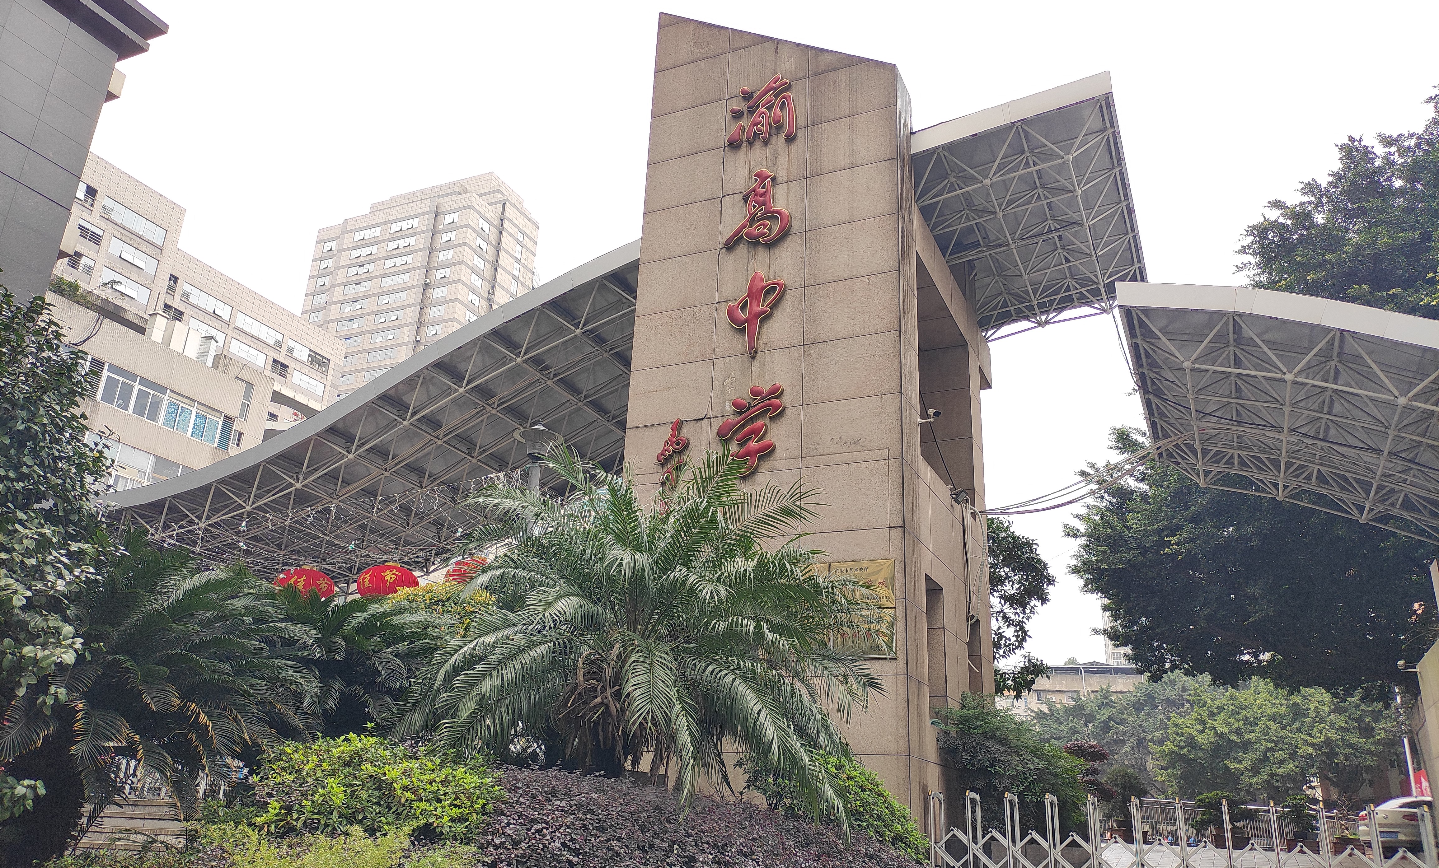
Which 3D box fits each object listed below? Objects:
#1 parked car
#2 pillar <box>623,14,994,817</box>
[{"bbox_3d":[18.787,10.234,26.871,4.650,1.470,1.800,12,-22,-24],"label":"parked car"},{"bbox_3d":[1.447,0.044,14.685,3.630,12.420,4.620,-7,-22,24],"label":"pillar"}]

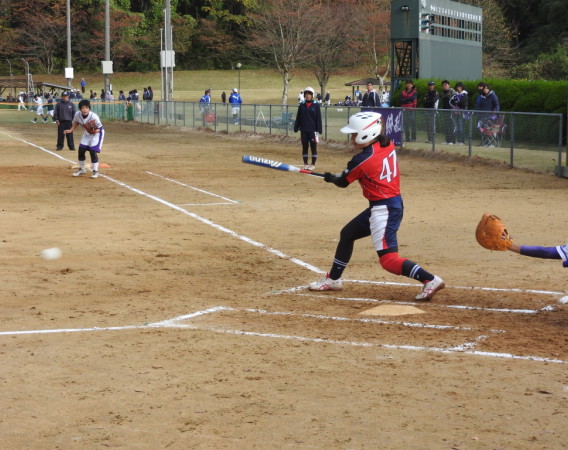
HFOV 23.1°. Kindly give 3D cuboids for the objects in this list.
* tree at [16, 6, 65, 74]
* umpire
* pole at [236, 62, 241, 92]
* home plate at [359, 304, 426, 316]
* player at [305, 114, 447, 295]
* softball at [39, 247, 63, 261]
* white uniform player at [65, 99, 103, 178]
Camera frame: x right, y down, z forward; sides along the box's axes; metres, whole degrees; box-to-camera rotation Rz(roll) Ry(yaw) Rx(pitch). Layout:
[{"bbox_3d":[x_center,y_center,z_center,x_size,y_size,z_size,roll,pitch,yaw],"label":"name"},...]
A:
[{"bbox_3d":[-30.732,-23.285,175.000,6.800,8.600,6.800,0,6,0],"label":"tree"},{"bbox_3d":[-5.651,-2.675,35.700,0.580,1.520,0.360,-1,6,-6],"label":"umpire"},{"bbox_3d":[-4.922,-15.870,150.000,0.480,3.400,0.480,0,6,0],"label":"pole"},{"bbox_3d":[0.806,0.614,9.777,0.432,0.030,0.432,3,7,30],"label":"home plate"},{"bbox_3d":[0.718,-0.183,10.509,0.980,1.430,0.560,3,7,32],"label":"player"},{"bbox_3d":[-1.953,0.238,11.600,0.097,0.097,0.097,0,6,0],"label":"softball"},{"bbox_3d":[-3.511,-1.517,24.400,0.720,1.380,0.620,0,6,3],"label":"white uniform player"}]

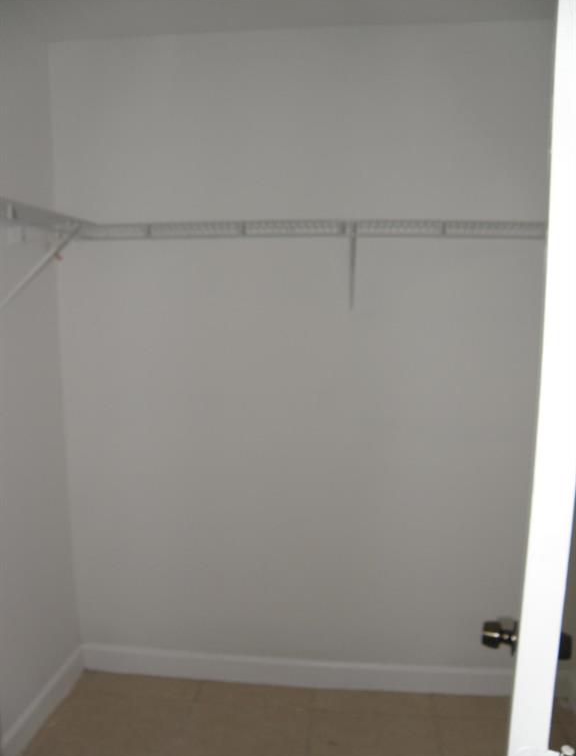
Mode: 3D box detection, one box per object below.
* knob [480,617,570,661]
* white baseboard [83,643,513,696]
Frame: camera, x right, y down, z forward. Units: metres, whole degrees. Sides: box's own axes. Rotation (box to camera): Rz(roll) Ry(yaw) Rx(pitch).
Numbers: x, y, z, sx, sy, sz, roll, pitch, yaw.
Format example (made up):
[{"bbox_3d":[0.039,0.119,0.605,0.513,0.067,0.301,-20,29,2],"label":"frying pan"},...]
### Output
[{"bbox_3d":[0.445,0.490,1.077,0.155,0.065,0.065,3,9,21],"label":"knob"},{"bbox_3d":[0.074,1.181,2.307,1.860,0.107,0.018,1,8,6],"label":"white baseboard"}]

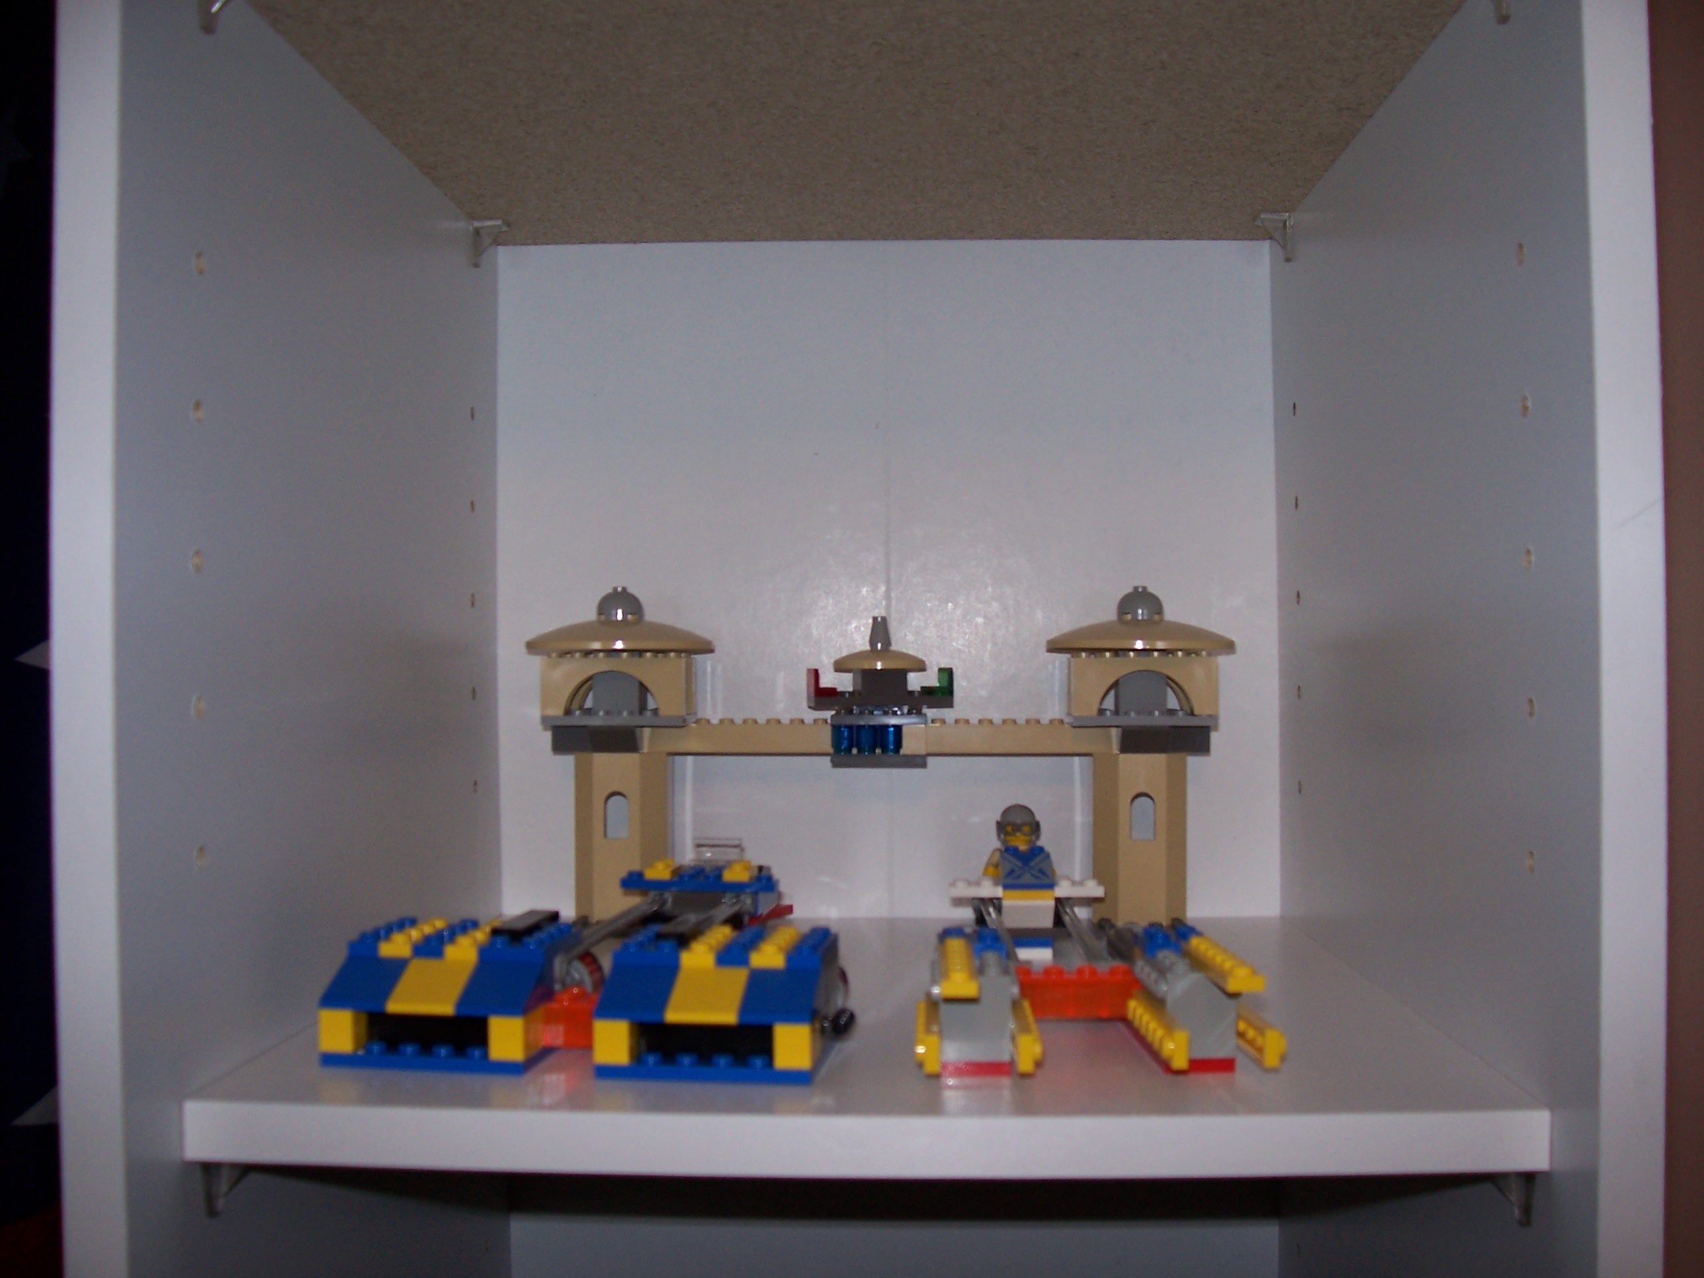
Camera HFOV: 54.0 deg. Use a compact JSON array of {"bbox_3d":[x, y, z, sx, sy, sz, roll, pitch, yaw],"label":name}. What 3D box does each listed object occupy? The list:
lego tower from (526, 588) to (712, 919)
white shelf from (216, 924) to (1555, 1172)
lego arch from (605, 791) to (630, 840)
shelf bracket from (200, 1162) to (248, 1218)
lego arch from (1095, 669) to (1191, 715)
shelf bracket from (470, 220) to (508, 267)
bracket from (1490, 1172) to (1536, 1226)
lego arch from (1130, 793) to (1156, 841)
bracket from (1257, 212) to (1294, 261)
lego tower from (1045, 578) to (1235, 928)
[{"bbox_3d":[-0.078,0.041,0.567,0.064,0.117,0.064,0,-1,2],"label":"lego tower"},{"bbox_3d":[0.006,0.105,0.472,0.282,0.013,0.263,0,-1,2],"label":"white shelf"},{"bbox_3d":[-0.078,0.059,0.558,0.009,0.016,0.006,0,-1,2],"label":"lego arch"},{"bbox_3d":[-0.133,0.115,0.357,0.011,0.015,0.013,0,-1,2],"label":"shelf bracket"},{"bbox_3d":[0.095,0.017,0.550,0.032,0.015,0.009,0,-1,2],"label":"lego arch"},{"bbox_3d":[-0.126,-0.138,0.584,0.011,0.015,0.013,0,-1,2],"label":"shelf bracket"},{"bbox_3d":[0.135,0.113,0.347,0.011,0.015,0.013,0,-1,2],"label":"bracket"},{"bbox_3d":[0.096,0.059,0.554,0.009,0.016,0.006,0,-1,2],"label":"lego arch"},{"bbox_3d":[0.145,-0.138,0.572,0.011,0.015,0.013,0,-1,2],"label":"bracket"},{"bbox_3d":[0.098,0.041,0.563,0.064,0.117,0.064,0,-1,2],"label":"lego tower"}]

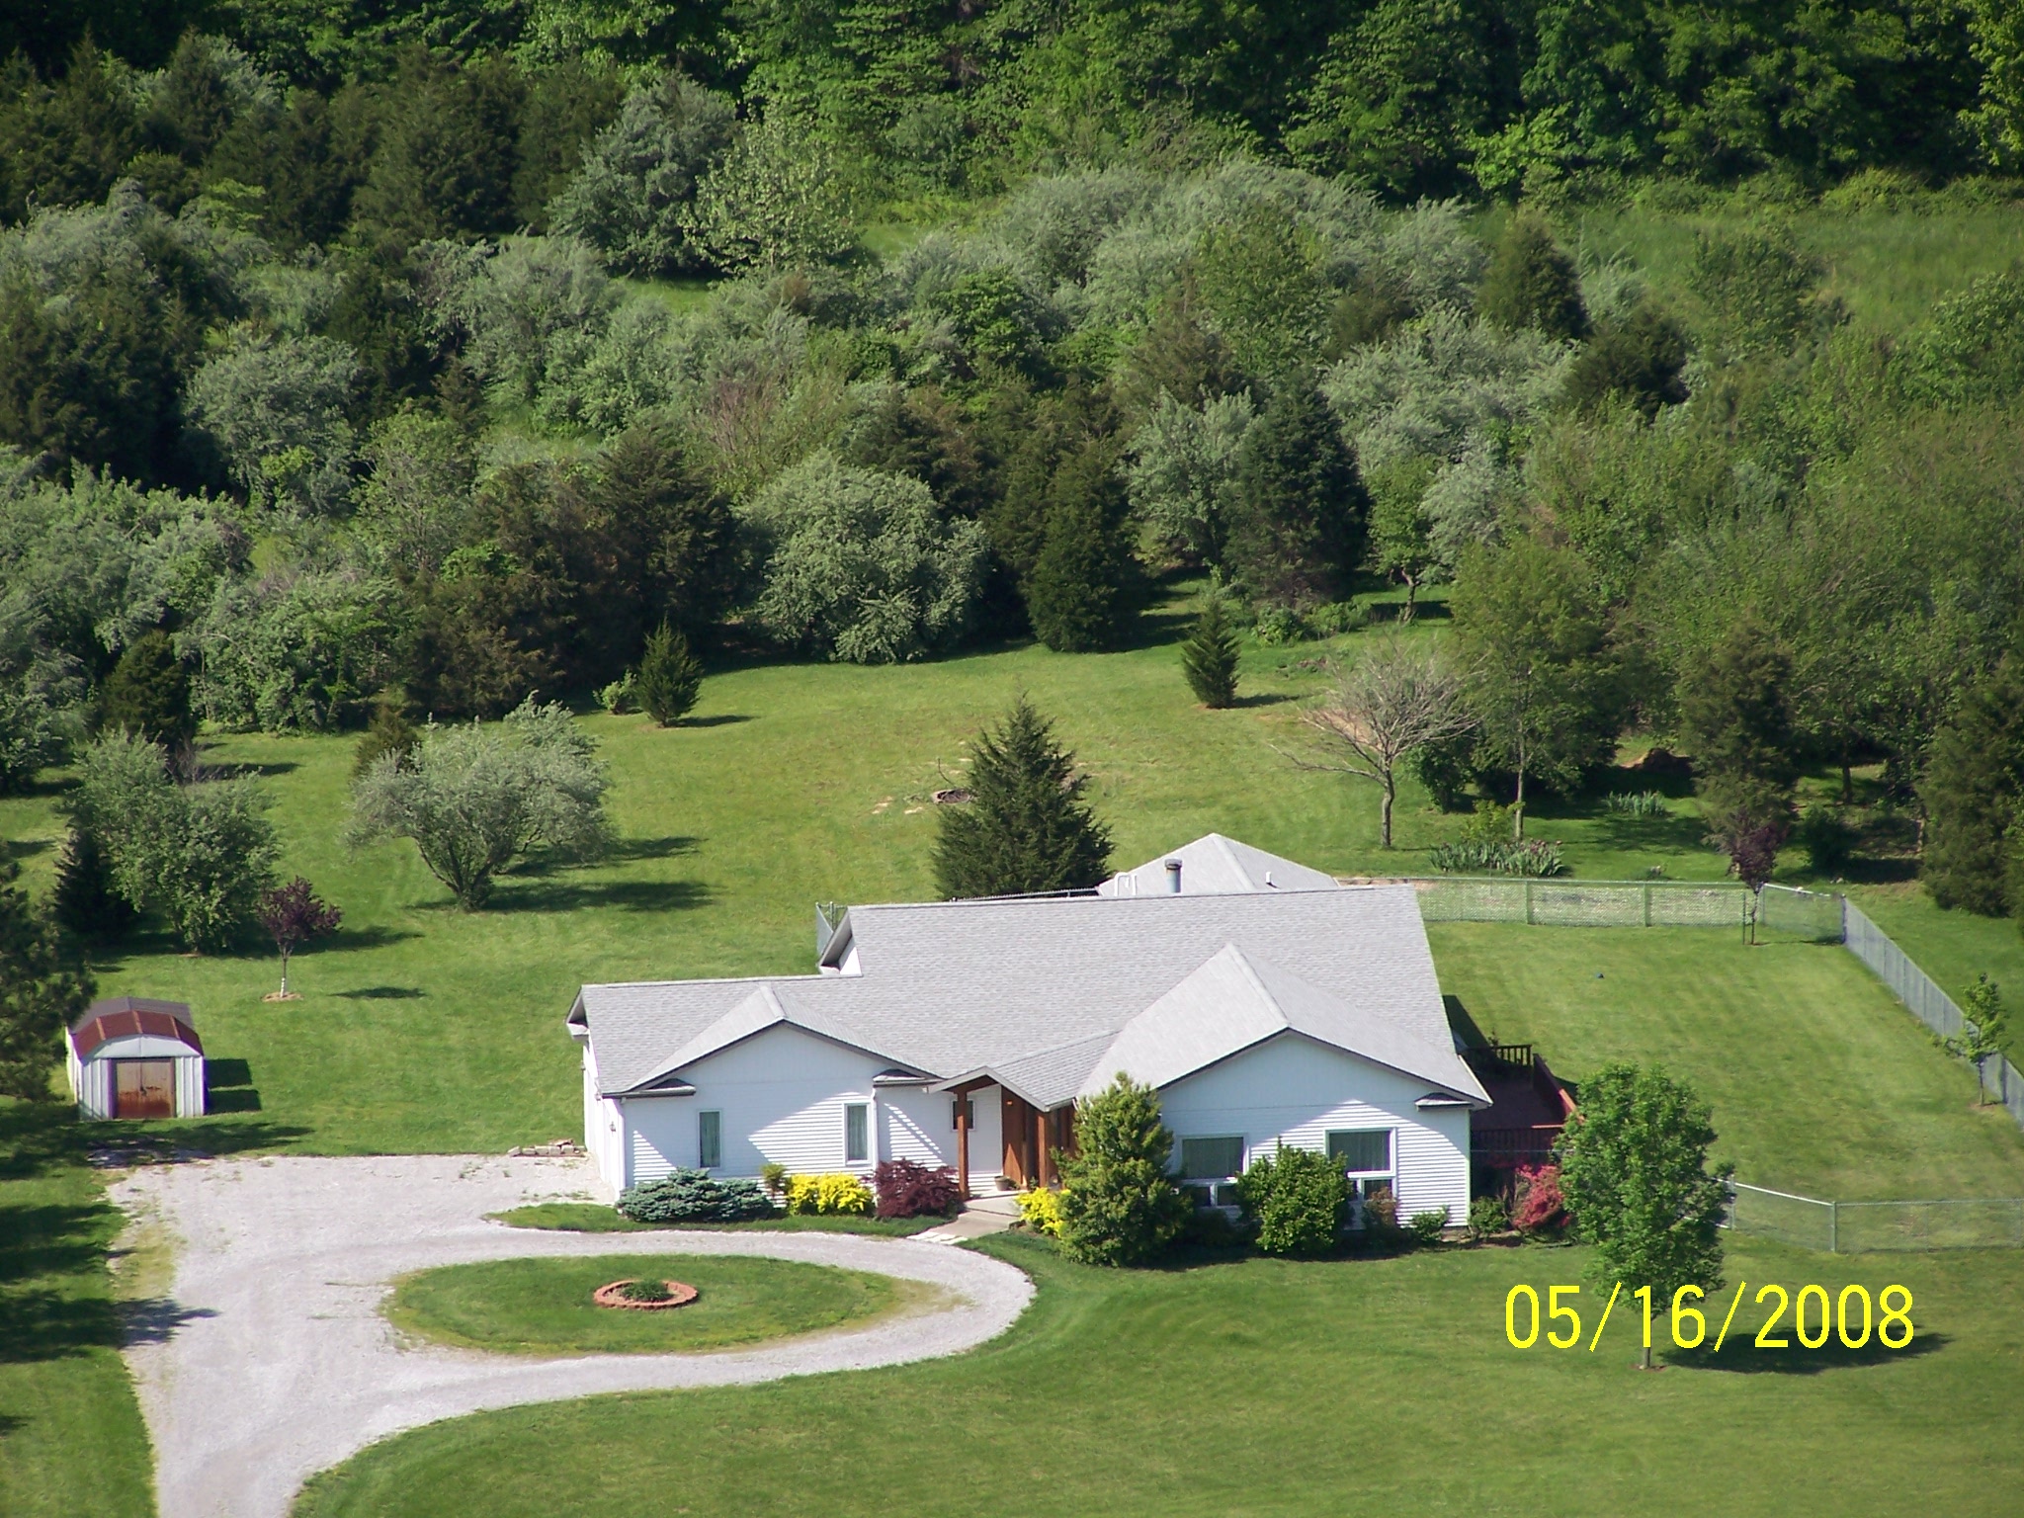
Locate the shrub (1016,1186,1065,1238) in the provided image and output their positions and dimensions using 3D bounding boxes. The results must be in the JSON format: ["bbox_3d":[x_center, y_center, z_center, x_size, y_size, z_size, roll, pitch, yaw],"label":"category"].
[{"bbox_3d":[0.765,10.718,468.635,1.429,0.968,1.429,-2,12,-7],"label":"shrub"}]

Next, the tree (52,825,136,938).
[{"bbox_3d":[-23.300,3.033,500.480,2.090,2.798,2.027,0,12,0],"label":"tree"}]

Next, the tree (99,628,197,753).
[{"bbox_3d":[-22.969,-1.786,524.031,2.441,3.268,2.367,0,12,0],"label":"tree"}]

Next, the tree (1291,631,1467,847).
[{"bbox_3d":[9.606,-0.388,512.199,4.650,5.383,4.510,0,12,0],"label":"tree"}]

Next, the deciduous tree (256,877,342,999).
[{"bbox_3d":[-17.847,4.451,493.127,2.178,3.088,2.178,-2,12,-7],"label":"deciduous tree"}]

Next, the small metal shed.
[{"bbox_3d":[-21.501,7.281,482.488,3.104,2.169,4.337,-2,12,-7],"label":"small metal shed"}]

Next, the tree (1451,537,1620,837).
[{"bbox_3d":[13.505,-1.822,508.391,4.373,8.038,4.373,-2,12,-7],"label":"tree"}]

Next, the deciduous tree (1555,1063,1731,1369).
[{"bbox_3d":[14.481,10.555,451.886,3.995,6.980,3.876,0,12,0],"label":"deciduous tree"}]

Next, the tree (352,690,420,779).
[{"bbox_3d":[-16.426,-0.498,516.720,1.826,2.676,1.826,-2,12,-7],"label":"tree"}]

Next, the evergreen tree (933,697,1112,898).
[{"bbox_3d":[0.244,1.222,500.520,4.585,5.772,4.585,-2,12,-7],"label":"evergreen tree"}]

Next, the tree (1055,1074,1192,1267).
[{"bbox_3d":[2.612,9.576,466.273,3.221,4.357,3.221,-1,12,0],"label":"tree"}]

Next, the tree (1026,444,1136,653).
[{"bbox_3d":[1.880,-5.832,538.600,2.986,5.603,2.896,0,12,0],"label":"tree"}]

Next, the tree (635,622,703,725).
[{"bbox_3d":[-9.232,-2.250,523.940,1.767,2.840,1.767,-2,12,-7],"label":"tree"}]

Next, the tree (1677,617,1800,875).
[{"bbox_3d":[18.885,-0.499,511.649,3.083,6.278,2.991,0,12,0],"label":"tree"}]

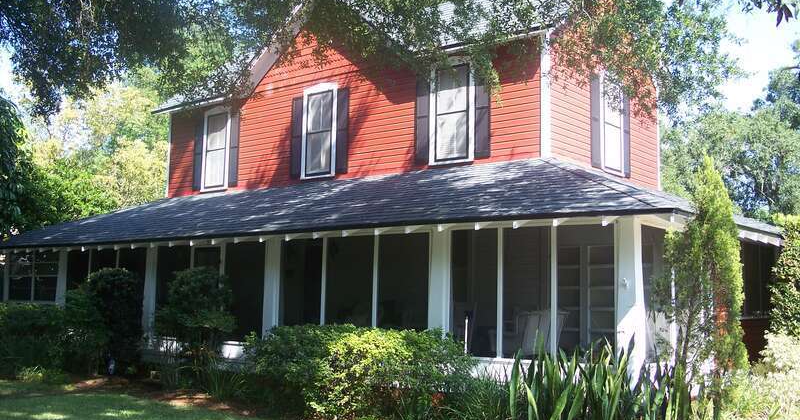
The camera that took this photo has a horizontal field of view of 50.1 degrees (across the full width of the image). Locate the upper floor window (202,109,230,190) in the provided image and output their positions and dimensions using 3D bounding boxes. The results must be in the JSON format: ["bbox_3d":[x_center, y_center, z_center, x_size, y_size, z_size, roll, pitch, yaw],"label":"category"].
[{"bbox_3d":[-4.493,-1.460,20.975,1.053,2.015,0.120,-4,-8,39],"label":"upper floor window"}]

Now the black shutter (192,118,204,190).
[{"bbox_3d":[-5.062,-1.380,21.373,0.354,1.820,0.050,-4,-8,39],"label":"black shutter"}]

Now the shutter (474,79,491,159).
[{"bbox_3d":[1.520,-1.874,15.943,0.357,1.833,0.050,-4,-8,39],"label":"shutter"}]

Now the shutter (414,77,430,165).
[{"bbox_3d":[0.440,-1.813,16.837,0.357,1.833,0.050,-4,-8,39],"label":"shutter"}]

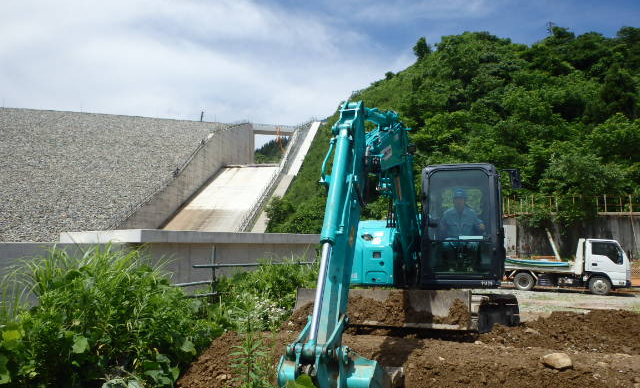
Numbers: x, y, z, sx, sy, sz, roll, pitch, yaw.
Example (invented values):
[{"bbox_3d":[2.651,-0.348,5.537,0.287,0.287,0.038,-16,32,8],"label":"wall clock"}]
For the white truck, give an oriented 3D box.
[{"bbox_3d":[9.158,2.695,19.754,4.680,1.980,1.720,-2,-6,29],"label":"white truck"}]

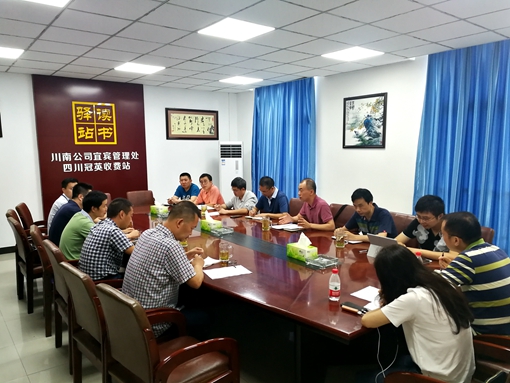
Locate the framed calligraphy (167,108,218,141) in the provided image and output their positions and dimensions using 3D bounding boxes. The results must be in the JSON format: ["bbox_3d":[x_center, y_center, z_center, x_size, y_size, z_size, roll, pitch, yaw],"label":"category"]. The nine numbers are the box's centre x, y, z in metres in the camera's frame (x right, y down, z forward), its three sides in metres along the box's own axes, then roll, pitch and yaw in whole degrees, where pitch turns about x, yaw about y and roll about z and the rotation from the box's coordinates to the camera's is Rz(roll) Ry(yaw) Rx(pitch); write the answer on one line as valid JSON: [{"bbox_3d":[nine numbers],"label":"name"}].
[{"bbox_3d":[-1.232,-1.333,8.011,1.190,0.600,0.040,-6,8,-38],"label":"framed calligraphy"}]

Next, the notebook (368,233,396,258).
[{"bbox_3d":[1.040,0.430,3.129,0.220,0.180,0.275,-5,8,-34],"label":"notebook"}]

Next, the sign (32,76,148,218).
[{"bbox_3d":[-2.730,-0.567,6.897,1.810,2.640,0.050,-6,8,-38],"label":"sign"}]

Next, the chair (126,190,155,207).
[{"bbox_3d":[-1.684,0.476,6.148,0.570,0.940,0.620,-4,8,-30],"label":"chair"}]

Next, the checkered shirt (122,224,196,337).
[{"bbox_3d":[-0.638,0.566,2.574,0.470,0.670,0.500,-5,8,-35],"label":"checkered shirt"}]

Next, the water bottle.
[{"bbox_3d":[0.449,0.522,2.232,0.062,0.184,0.062,-1,7,0],"label":"water bottle"}]

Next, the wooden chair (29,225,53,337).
[{"bbox_3d":[-1.713,0.757,3.708,0.620,0.940,0.570,-5,8,-31],"label":"wooden chair"}]

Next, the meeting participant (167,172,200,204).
[{"bbox_3d":[-1.074,0.289,6.546,0.520,1.220,0.680,2,7,21],"label":"meeting participant"}]

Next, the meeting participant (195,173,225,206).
[{"bbox_3d":[-0.662,0.329,6.109,0.500,1.220,0.740,4,8,34],"label":"meeting participant"}]

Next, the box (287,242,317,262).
[{"bbox_3d":[0.369,0.471,3.090,0.126,0.090,0.206,-5,8,-36],"label":"box"}]

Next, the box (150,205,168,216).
[{"bbox_3d":[-1.240,0.251,5.125,0.132,0.093,0.206,-6,8,-38],"label":"box"}]

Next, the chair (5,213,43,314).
[{"bbox_3d":[-2.220,0.709,4.217,0.580,0.940,0.570,-6,9,-40],"label":"chair"}]

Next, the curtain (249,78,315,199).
[{"bbox_3d":[0.484,-0.631,7.447,0.140,2.680,1.750,-6,8,-38],"label":"curtain"}]

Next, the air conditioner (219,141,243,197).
[{"bbox_3d":[-0.478,-0.157,8.221,0.480,1.710,0.320,-1,7,-8],"label":"air conditioner"}]

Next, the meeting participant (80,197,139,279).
[{"bbox_3d":[-1.121,0.659,3.285,0.720,1.220,0.520,-7,9,-43],"label":"meeting participant"}]

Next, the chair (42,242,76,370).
[{"bbox_3d":[-1.304,0.824,3.137,0.580,0.940,0.570,-6,8,-39],"label":"chair"}]

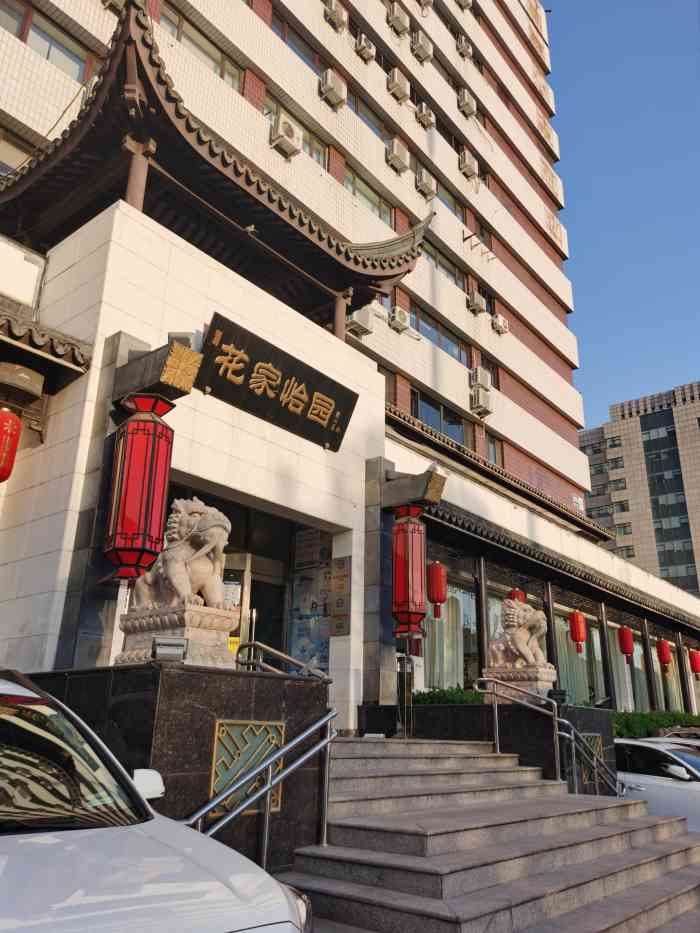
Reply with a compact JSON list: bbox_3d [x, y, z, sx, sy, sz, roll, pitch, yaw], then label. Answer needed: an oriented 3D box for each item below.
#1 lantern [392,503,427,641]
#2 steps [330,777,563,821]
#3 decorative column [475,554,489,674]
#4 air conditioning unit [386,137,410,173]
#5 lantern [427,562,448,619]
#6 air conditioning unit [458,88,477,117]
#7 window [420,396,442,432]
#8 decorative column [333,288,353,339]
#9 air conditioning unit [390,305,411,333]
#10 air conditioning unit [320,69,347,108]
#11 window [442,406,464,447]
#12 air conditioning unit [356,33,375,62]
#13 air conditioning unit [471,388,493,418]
[{"bbox_3d":[0.926,1.582,11.184,0.500,2.054,0.500,-15,-26,37],"label":"lantern"},{"bbox_3d":[1.079,3.212,7.055,0.330,0.151,4.110,-15,-26,37],"label":"steps"},{"bbox_3d":[3.155,3.964,17.076,0.202,3.687,0.202,-15,-26,37],"label":"decorative column"},{"bbox_3d":[1.731,-10.892,25.525,0.333,0.576,0.798,-15,-26,37],"label":"air conditioning unit"},{"bbox_3d":[1.916,2.706,15.938,0.455,1.232,0.455,1,-20,0],"label":"lantern"},{"bbox_3d":[5.201,-15.957,32.017,0.320,0.720,0.820,-15,-26,37],"label":"air conditioning unit"},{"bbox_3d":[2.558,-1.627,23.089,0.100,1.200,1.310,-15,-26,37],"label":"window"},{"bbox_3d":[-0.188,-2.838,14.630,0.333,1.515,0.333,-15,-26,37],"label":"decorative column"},{"bbox_3d":[1.579,-4.674,23.212,0.303,0.545,0.737,-15,-26,37],"label":"air conditioning unit"},{"bbox_3d":[-0.465,-11.033,21.325,0.314,0.668,0.825,-15,-26,37],"label":"air conditioning unit"},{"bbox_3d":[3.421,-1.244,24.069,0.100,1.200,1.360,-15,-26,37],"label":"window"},{"bbox_3d":[0.530,-13.416,23.451,0.295,0.530,0.688,-15,-26,37],"label":"air conditioning unit"},{"bbox_3d":[4.444,-2.181,24.587,0.314,0.658,0.776,-15,-26,37],"label":"air conditioning unit"}]

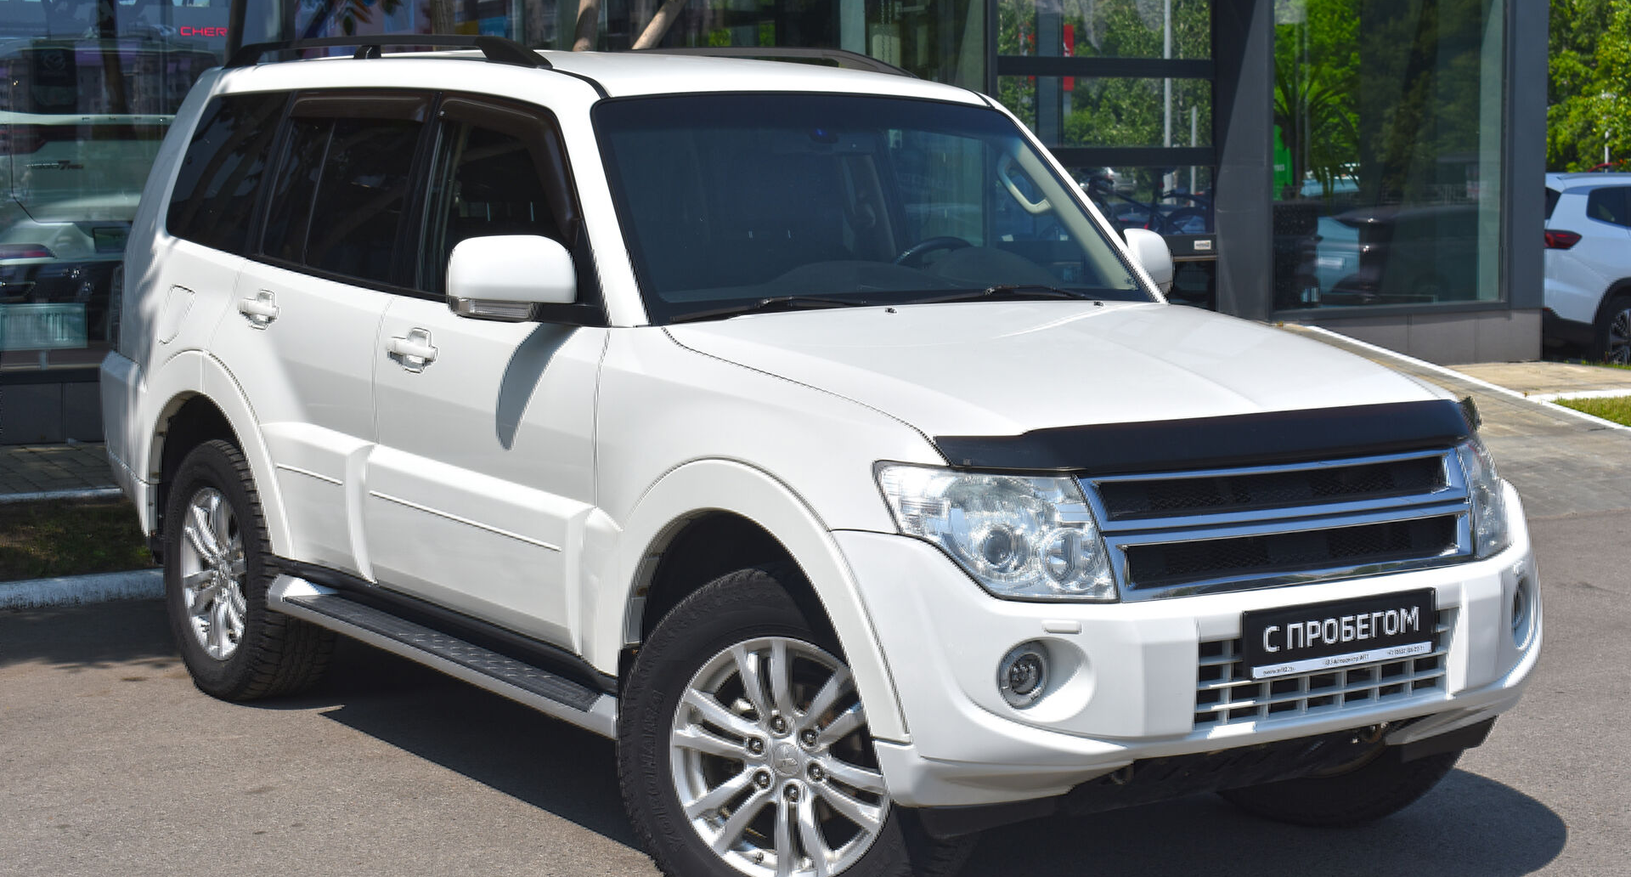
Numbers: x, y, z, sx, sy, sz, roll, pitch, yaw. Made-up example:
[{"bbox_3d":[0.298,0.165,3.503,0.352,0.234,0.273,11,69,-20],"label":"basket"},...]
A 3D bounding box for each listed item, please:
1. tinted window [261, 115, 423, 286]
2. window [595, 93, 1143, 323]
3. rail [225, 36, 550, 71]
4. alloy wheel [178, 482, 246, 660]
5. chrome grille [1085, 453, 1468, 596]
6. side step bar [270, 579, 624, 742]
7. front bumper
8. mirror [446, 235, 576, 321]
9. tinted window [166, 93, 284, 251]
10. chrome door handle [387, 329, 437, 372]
[{"bbox_3d":[-1.205,-0.628,6.706,0.050,0.452,0.993,14,-3,-35],"label":"tinted window"},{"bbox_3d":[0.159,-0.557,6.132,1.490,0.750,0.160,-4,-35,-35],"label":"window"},{"bbox_3d":[-1.214,-1.038,7.027,0.080,0.105,2.000,-4,8,-35],"label":"rail"},{"bbox_3d":[-1.634,0.382,7.399,0.190,0.487,0.487,-4,7,-35],"label":"alloy wheel"},{"bbox_3d":[0.942,0.159,5.033,1.030,0.235,0.140,-4,7,-35],"label":"chrome grille"},{"bbox_3d":[-0.862,0.499,6.236,0.210,0.110,1.830,-4,7,-35],"label":"side step bar"},{"bbox_3d":[0.898,0.377,5.177,1.820,0.480,0.500,-4,7,-35],"label":"front bumper"},{"bbox_3d":[-0.668,-0.353,5.612,0.240,0.190,0.170,-4,7,-35],"label":"mirror"},{"bbox_3d":[-1.695,-0.764,7.425,0.050,0.464,0.664,14,-3,-35],"label":"tinted window"},{"bbox_3d":[-0.963,-0.210,6.203,0.060,0.105,0.250,-4,7,-35],"label":"chrome door handle"}]

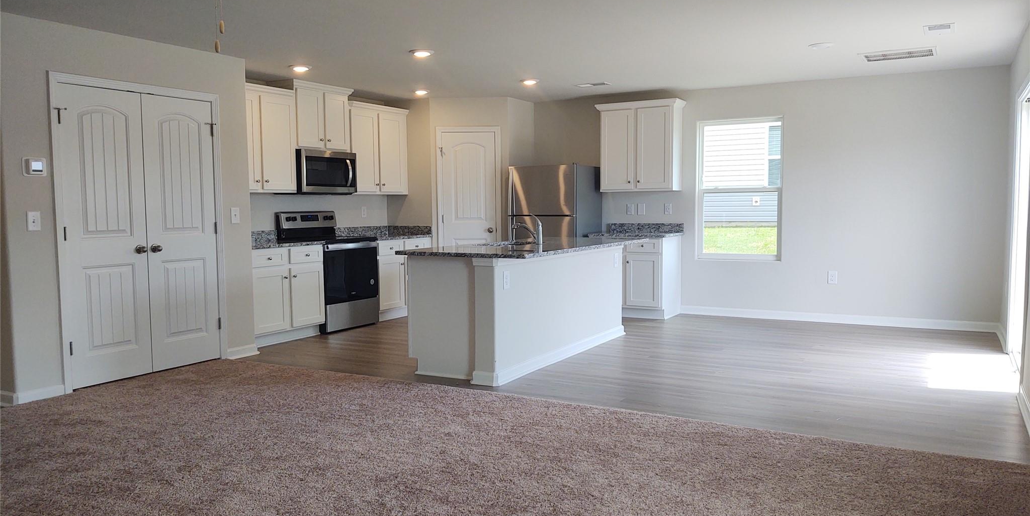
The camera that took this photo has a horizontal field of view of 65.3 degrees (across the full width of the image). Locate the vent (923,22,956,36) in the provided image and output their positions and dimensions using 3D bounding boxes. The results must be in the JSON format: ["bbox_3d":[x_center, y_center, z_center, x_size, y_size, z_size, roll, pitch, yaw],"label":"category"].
[{"bbox_3d":[2.989,-1.607,5.660,0.195,0.020,0.375,2,5,29],"label":"vent"}]

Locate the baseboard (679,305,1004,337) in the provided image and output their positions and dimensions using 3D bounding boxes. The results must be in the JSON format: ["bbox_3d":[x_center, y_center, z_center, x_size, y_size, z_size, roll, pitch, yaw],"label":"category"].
[{"bbox_3d":[3.152,0.607,8.134,3.035,0.086,0.018,2,4,29],"label":"baseboard"}]

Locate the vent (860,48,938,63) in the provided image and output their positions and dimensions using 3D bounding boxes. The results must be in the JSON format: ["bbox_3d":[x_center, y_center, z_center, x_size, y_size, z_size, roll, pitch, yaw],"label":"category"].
[{"bbox_3d":[3.207,-1.684,6.710,0.555,0.020,0.490,2,4,29],"label":"vent"}]

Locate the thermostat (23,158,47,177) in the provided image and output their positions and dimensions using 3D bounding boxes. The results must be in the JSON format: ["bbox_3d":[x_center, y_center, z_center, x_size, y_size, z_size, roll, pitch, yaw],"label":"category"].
[{"bbox_3d":[-3.078,-0.582,5.165,0.030,0.108,0.149,2,5,29],"label":"thermostat"}]

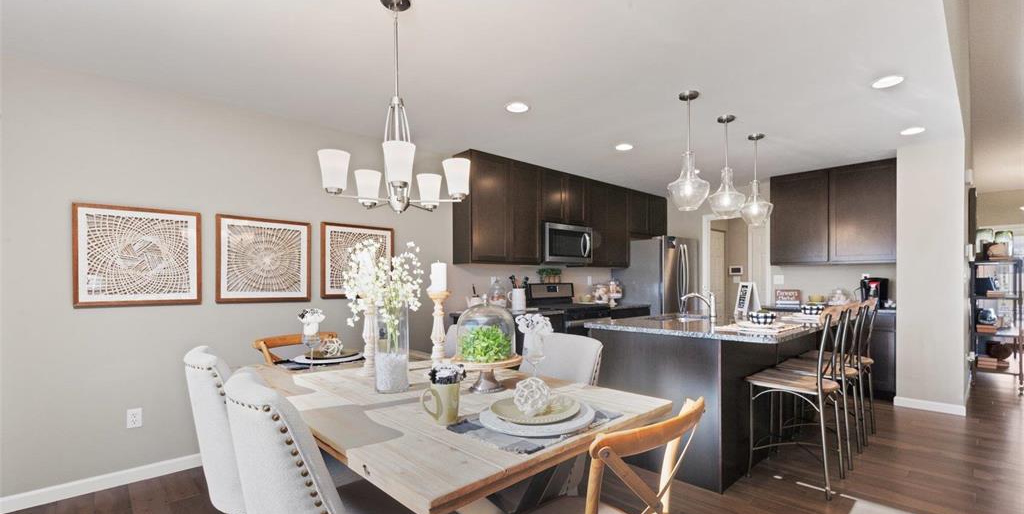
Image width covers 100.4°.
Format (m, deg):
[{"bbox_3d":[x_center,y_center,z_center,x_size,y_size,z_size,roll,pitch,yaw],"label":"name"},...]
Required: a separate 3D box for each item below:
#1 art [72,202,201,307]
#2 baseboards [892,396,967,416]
[{"bbox_3d":[-2.279,-0.001,2.627,0.590,0.605,0.030,2,-2,-43],"label":"art"},{"bbox_3d":[3.801,1.362,3.893,0.016,0.086,0.455,2,-2,-43],"label":"baseboards"}]

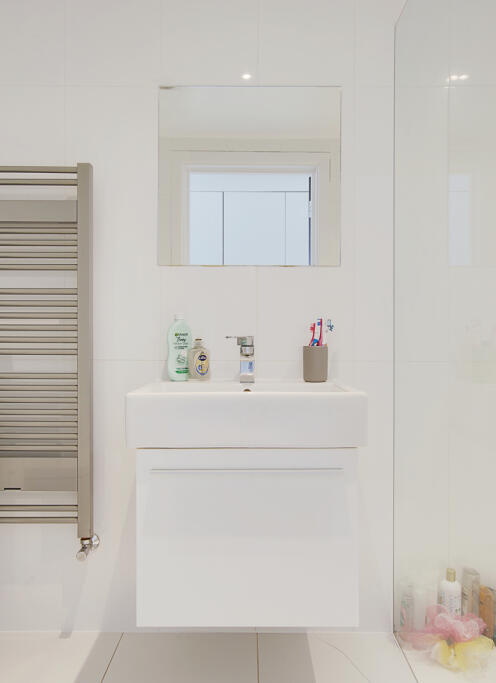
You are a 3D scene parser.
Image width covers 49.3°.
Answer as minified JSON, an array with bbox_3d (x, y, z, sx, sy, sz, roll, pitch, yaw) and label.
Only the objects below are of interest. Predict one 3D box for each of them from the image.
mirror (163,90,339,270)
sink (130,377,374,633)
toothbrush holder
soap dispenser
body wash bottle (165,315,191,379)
[{"bbox_3d":[0.005,-0.539,1.770,0.598,0.592,0.015,0,0,0],"label":"mirror"},{"bbox_3d":[-0.001,0.423,1.562,0.602,0.592,0.436,0,0,0],"label":"sink"},{"bbox_3d":[0.212,0.070,1.705,0.077,0.112,0.077,0,0,0],"label":"toothbrush holder"},{"bbox_3d":[-0.153,0.060,1.705,0.071,0.134,0.044,0,0,-12],"label":"soap dispenser"},{"bbox_3d":[-0.219,0.021,1.725,0.076,0.212,0.046,0,0,-5],"label":"body wash bottle"}]

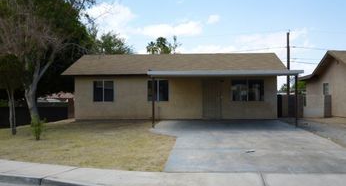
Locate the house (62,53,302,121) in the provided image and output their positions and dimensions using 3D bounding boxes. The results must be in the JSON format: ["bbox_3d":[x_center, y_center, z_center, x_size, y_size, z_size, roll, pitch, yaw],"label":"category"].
[{"bbox_3d":[0.360,-0.530,26.100,12.200,3.950,9.200,0,0,2],"label":"house"}]

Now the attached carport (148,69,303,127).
[{"bbox_3d":[2.370,0.250,20.000,6.700,2.520,4.300,0,0,2],"label":"attached carport"}]

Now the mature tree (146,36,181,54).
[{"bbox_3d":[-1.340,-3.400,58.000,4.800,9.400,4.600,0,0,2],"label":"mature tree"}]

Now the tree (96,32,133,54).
[{"bbox_3d":[-5.900,-2.200,39.000,5.000,7.300,5.000,0,0,2],"label":"tree"}]

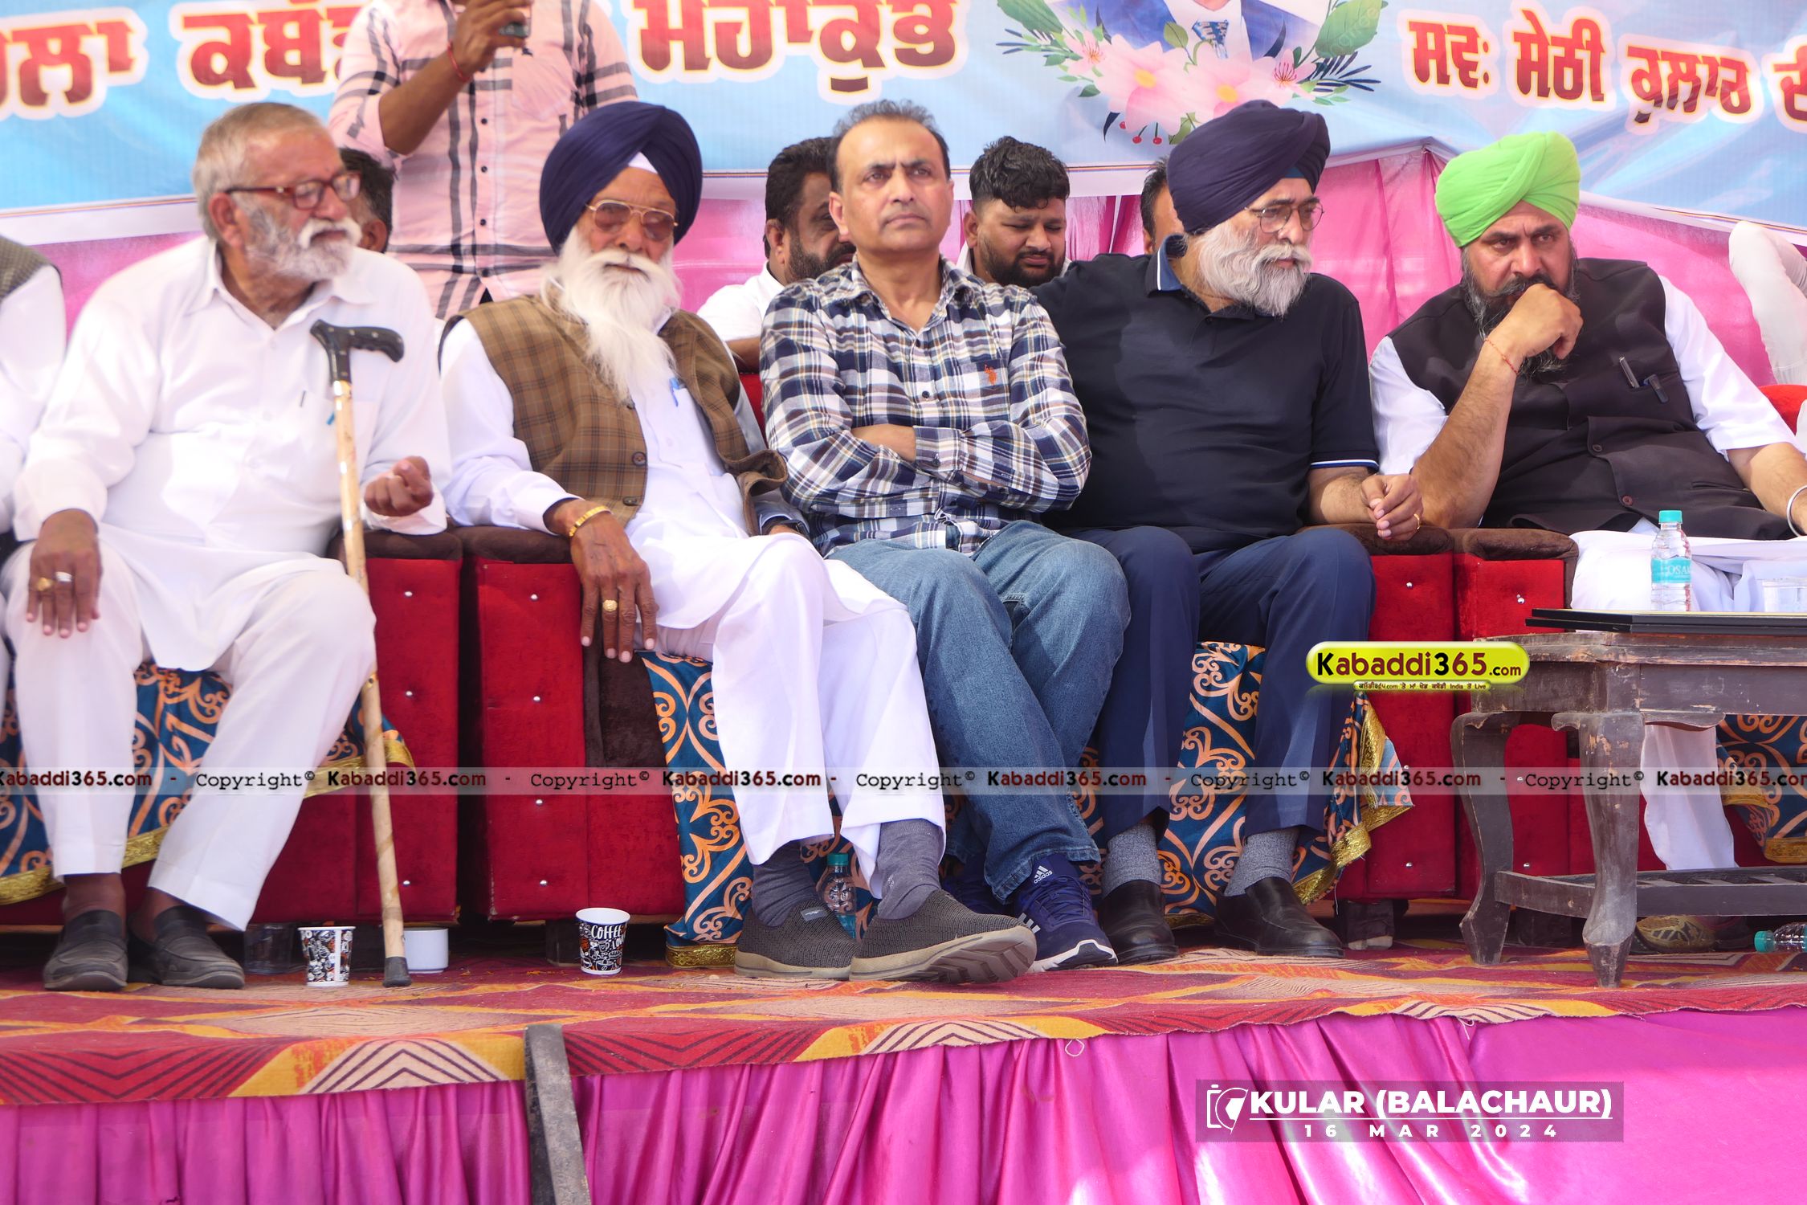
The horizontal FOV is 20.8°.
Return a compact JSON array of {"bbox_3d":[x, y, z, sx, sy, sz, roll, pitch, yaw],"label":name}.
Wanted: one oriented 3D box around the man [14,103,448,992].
[{"bbox_3d":[-0.970,-0.100,7.050,0.630,1.250,0.840,0,0,-14],"label":"man"}]

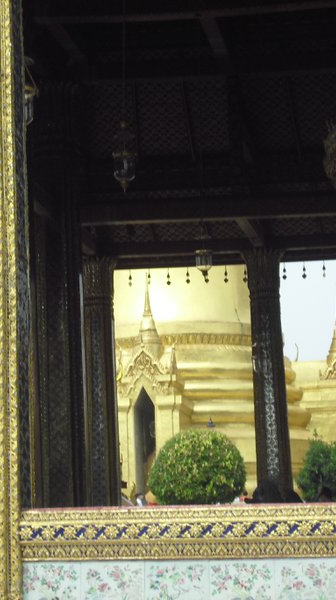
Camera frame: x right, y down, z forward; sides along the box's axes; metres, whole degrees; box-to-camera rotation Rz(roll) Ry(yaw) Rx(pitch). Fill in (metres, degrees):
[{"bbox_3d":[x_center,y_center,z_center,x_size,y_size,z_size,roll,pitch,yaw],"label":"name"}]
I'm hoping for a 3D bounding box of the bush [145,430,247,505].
[{"bbox_3d":[0.474,2.879,25.000,1.650,1.500,1.600,-2,-10,8],"label":"bush"}]

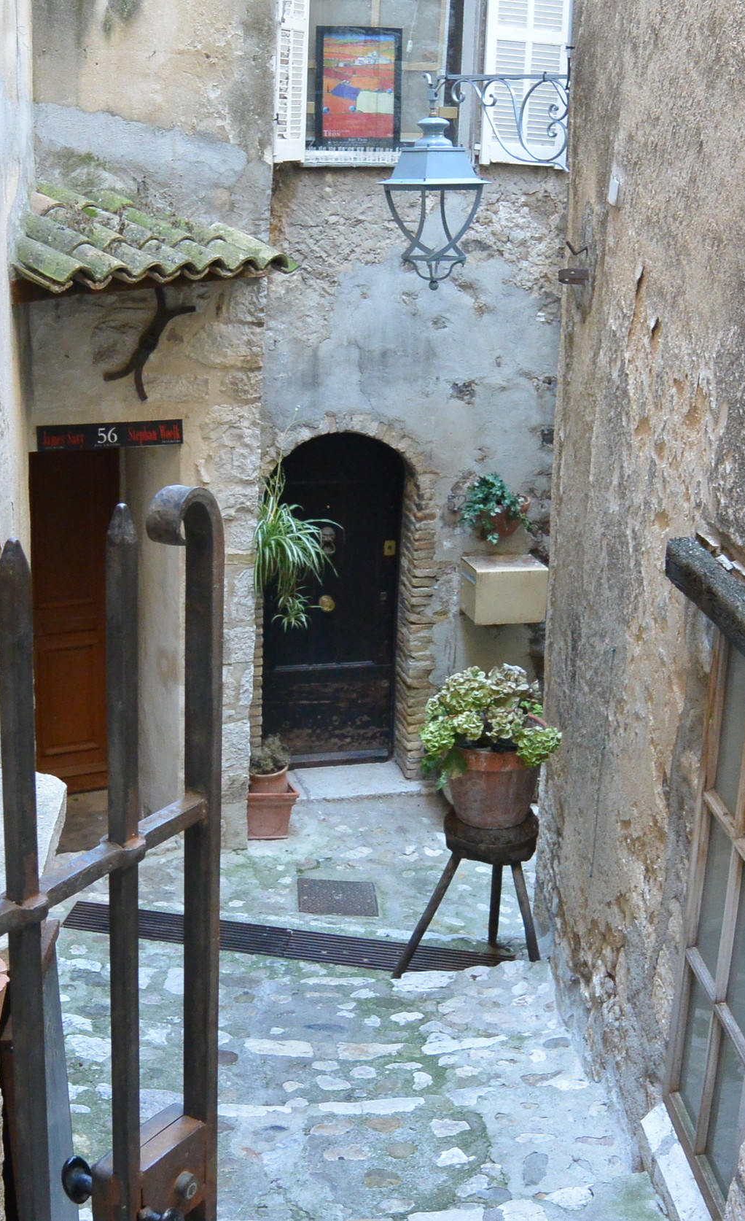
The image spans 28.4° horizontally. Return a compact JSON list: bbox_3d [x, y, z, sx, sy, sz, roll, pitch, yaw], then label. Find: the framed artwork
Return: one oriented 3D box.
[{"bbox_3d":[-0.063,-2.448,6.892,0.420,0.545,0.025,-4,19,-18],"label":"framed artwork"}]

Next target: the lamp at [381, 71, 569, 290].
[{"bbox_3d":[0.412,-1.741,5.950,0.740,0.860,0.430,1,18,-5],"label":"lamp"}]

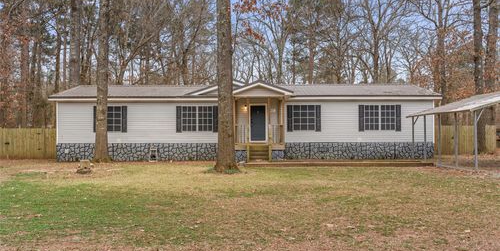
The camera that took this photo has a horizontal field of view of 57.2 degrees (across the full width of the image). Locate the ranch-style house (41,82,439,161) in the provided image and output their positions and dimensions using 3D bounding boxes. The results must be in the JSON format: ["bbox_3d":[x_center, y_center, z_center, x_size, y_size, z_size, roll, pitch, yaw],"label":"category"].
[{"bbox_3d":[-0.240,-0.280,29.100,21.400,4.600,9.800,0,-1,0],"label":"ranch-style house"}]

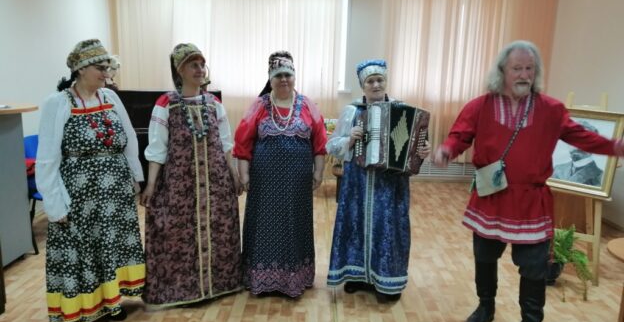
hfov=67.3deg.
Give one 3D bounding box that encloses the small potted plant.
[{"bbox_3d":[1.848,0.691,3.451,0.420,0.440,0.380,2,11,0],"label":"small potted plant"}]

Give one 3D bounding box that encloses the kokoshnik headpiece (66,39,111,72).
[{"bbox_3d":[-1.168,-0.563,2.475,0.205,0.155,0.180,-6,6,29],"label":"kokoshnik headpiece"}]

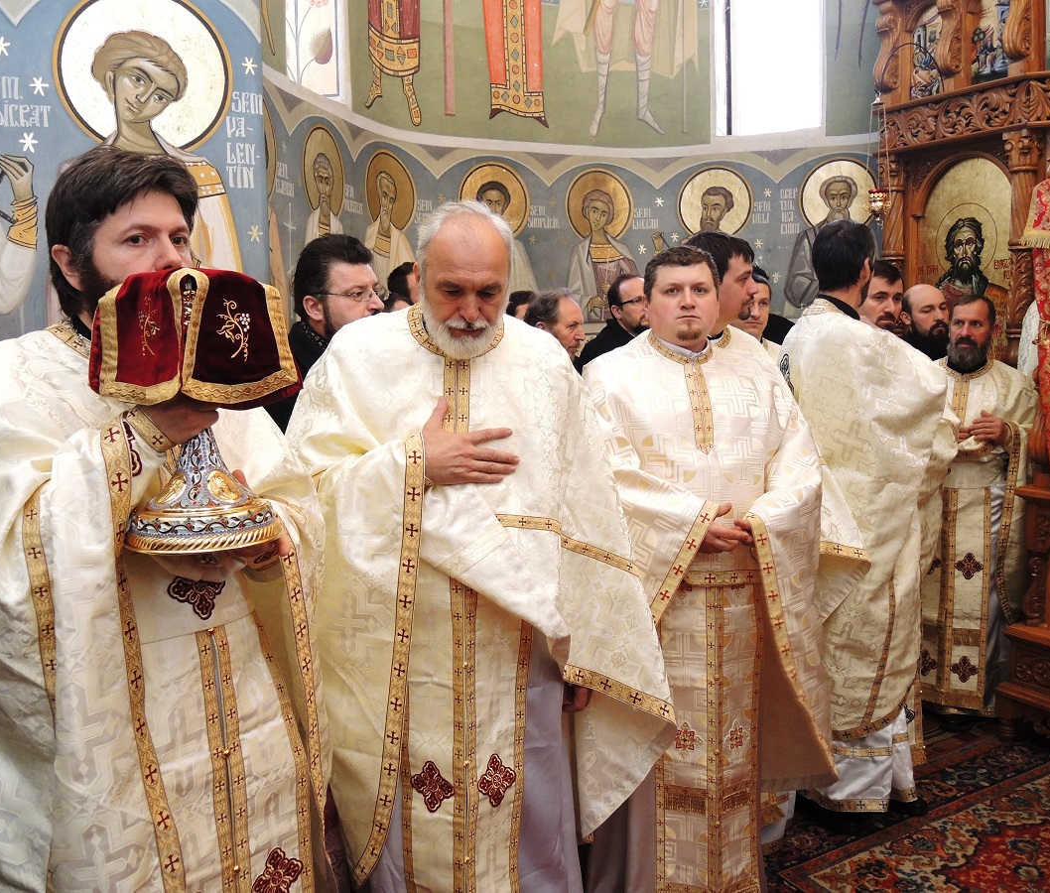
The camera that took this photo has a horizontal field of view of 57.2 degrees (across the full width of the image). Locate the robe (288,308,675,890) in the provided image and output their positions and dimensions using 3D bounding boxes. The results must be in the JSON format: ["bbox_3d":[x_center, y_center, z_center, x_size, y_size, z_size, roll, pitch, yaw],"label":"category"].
[{"bbox_3d":[-0.086,0.397,1.880,0.740,1.333,0.480,-1,3,-6],"label":"robe"}]

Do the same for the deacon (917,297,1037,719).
[{"bbox_3d":[1.699,0.250,3.660,0.550,1.655,0.420,1,3,38],"label":"deacon"}]

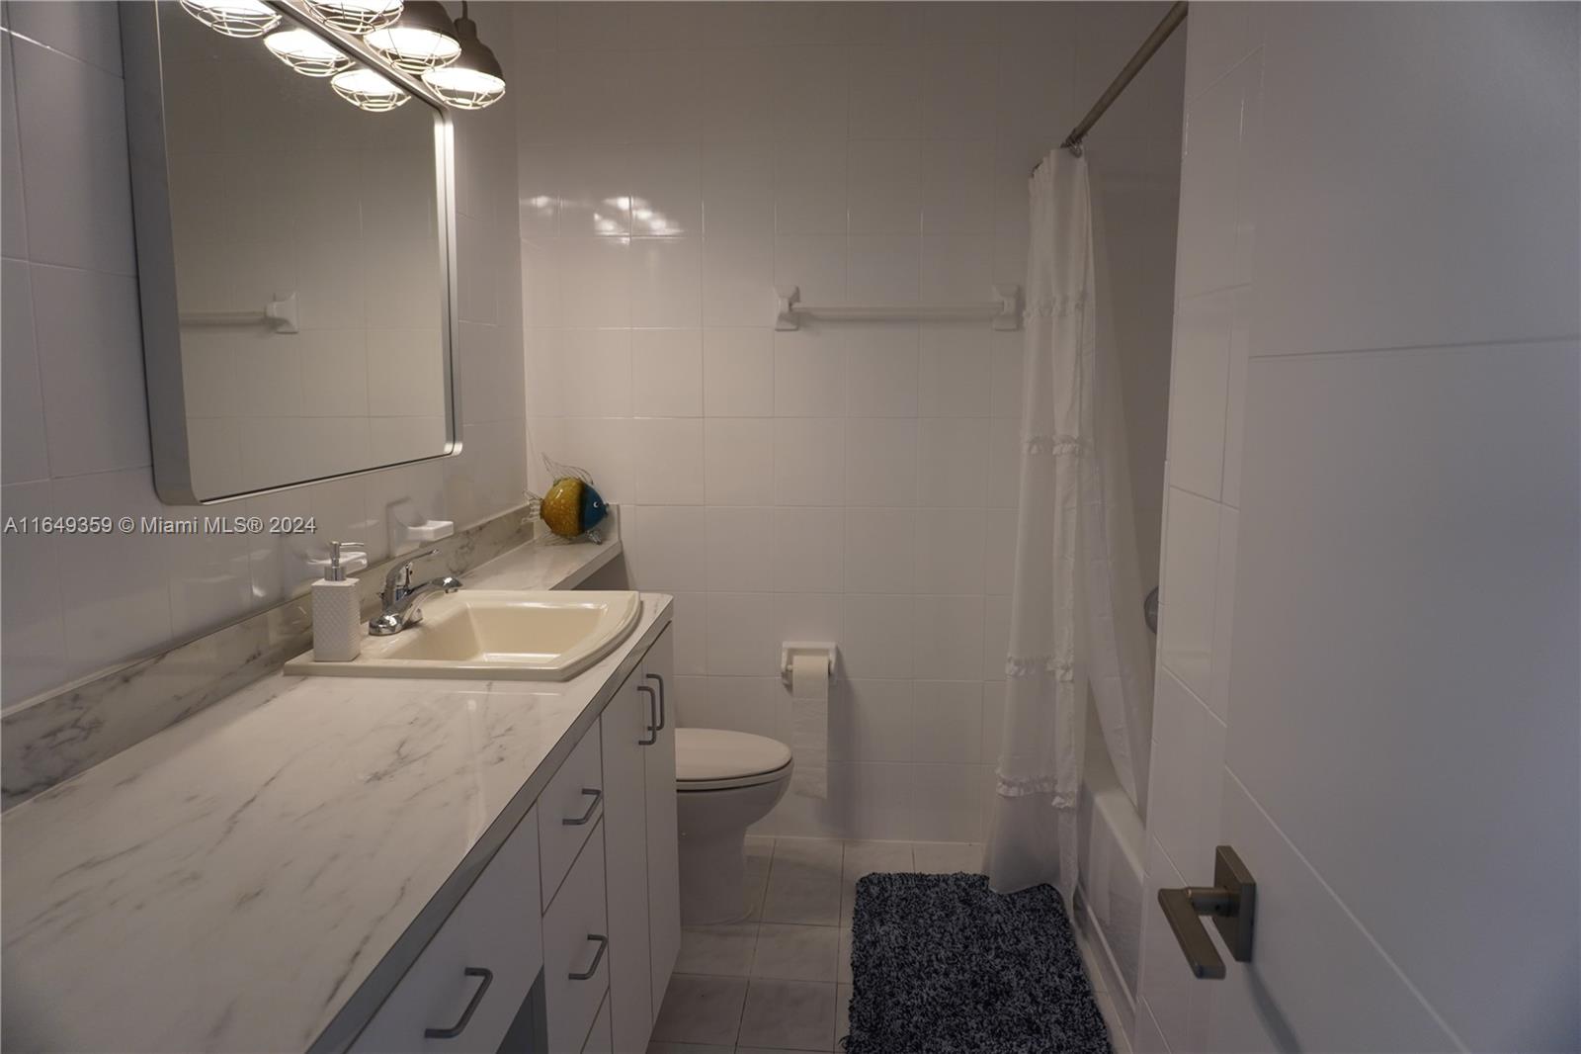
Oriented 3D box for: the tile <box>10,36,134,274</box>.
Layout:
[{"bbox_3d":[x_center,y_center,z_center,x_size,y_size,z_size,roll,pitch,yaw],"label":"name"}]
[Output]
[{"bbox_3d":[-0.878,-0.446,1.302,0.009,0.250,0.200,1,8,4],"label":"tile"}]

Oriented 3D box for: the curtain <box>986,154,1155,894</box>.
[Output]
[{"bbox_3d":[0.718,0.029,2.726,0.350,1.835,0.495,1,8,4],"label":"curtain"}]

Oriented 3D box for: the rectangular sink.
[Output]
[{"bbox_3d":[-0.543,0.275,1.963,0.489,0.190,0.578,1,8,4],"label":"rectangular sink"}]

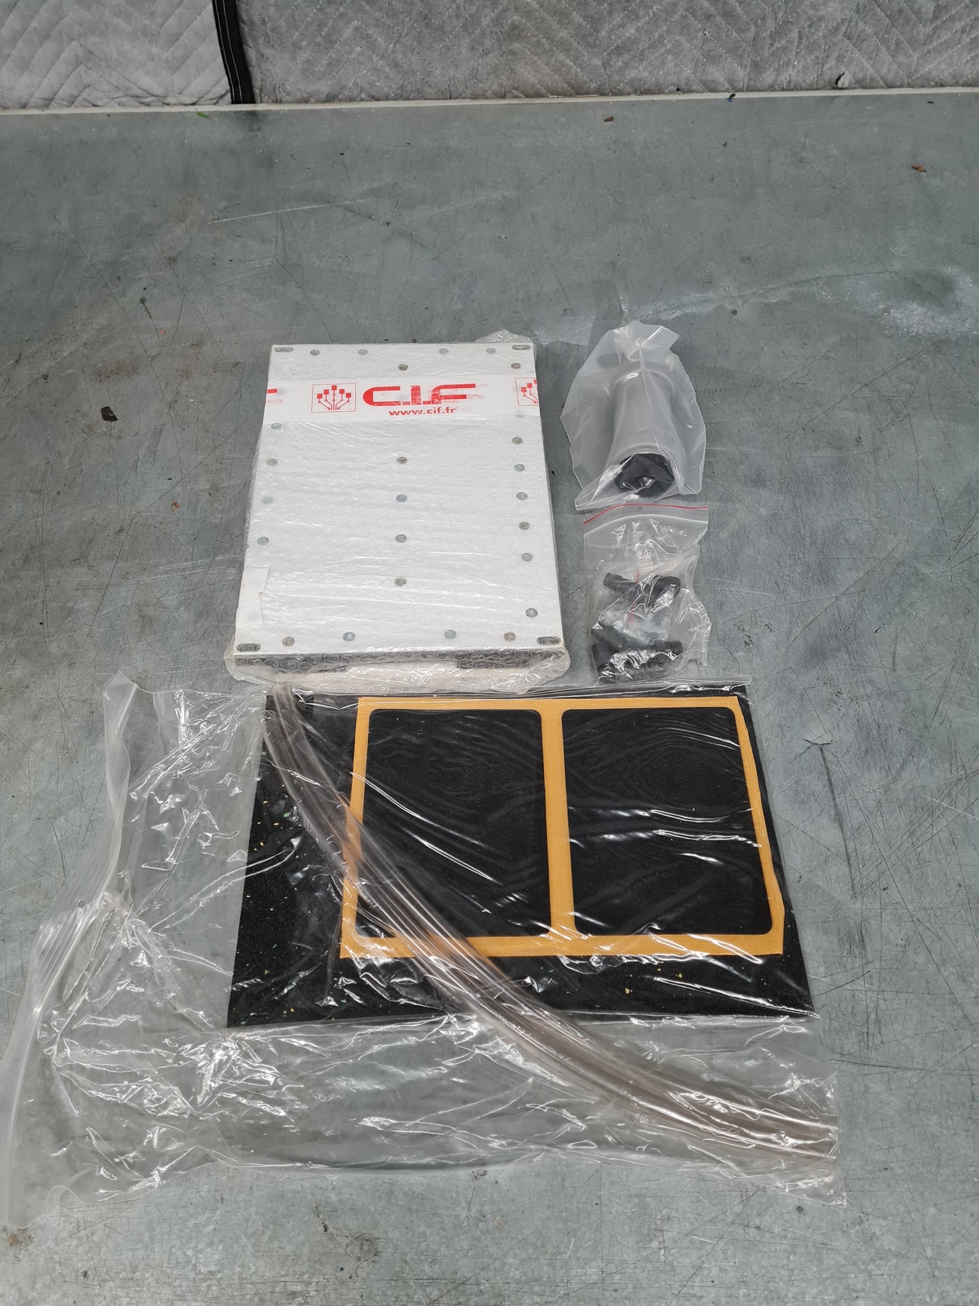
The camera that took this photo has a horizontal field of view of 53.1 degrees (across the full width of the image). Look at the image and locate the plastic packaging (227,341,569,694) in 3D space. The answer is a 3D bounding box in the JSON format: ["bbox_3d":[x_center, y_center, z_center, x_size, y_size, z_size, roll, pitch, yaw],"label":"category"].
[{"bbox_3d":[-0.066,-0.118,0.750,0.227,0.042,0.322,-1,56,-3],"label":"plastic packaging"}]

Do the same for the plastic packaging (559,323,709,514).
[{"bbox_3d":[0.120,-0.212,0.813,0.116,0.054,0.196,-1,56,-3],"label":"plastic packaging"}]

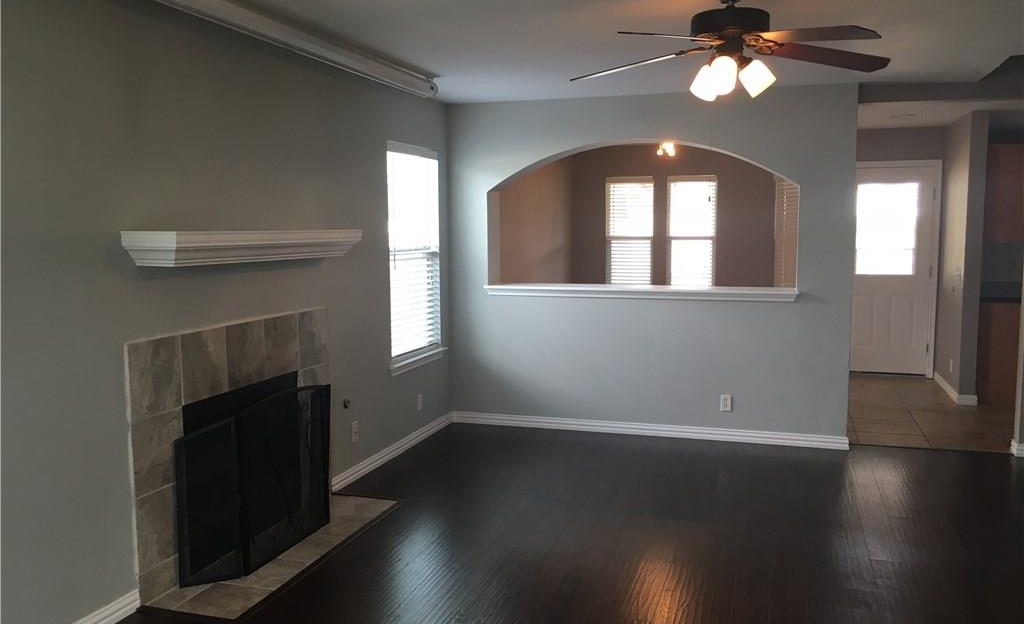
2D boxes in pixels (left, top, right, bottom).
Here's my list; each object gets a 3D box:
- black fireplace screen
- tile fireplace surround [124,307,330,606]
[{"bbox_3d":[-1.147,0.741,4.076,0.210,0.758,1.082,1,6,17],"label":"black fireplace screen"},{"bbox_3d":[-1.272,0.582,4.132,0.025,1.066,1.549,1,6,17],"label":"tile fireplace surround"}]

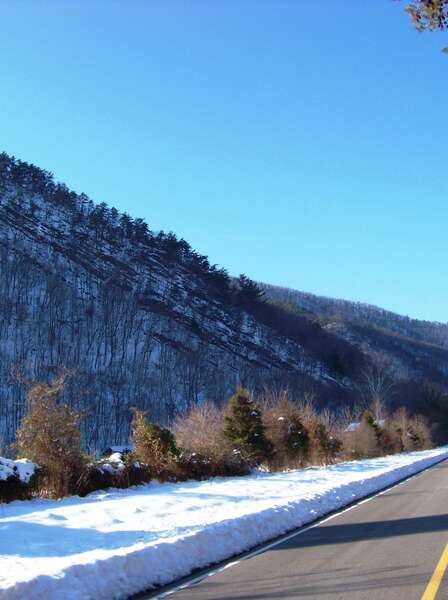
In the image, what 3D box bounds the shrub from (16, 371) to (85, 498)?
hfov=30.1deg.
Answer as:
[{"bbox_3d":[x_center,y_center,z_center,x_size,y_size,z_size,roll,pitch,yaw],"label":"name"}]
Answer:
[{"bbox_3d":[-4.338,3.363,20.800,1.650,3.220,1.650,1,-10,-12],"label":"shrub"}]

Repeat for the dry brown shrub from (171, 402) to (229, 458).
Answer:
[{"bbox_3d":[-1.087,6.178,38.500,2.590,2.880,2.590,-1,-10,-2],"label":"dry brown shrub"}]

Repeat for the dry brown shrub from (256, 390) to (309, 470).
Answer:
[{"bbox_3d":[2.825,6.196,39.500,2.510,3.820,2.510,-2,-10,4],"label":"dry brown shrub"}]

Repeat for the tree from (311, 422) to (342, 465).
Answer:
[{"bbox_3d":[6.220,8.624,50.000,1.770,2.540,1.770,-2,-10,7],"label":"tree"}]

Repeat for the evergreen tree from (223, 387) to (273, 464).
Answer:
[{"bbox_3d":[1.102,5.953,39.000,2.300,3.820,2.300,-1,-10,1],"label":"evergreen tree"}]

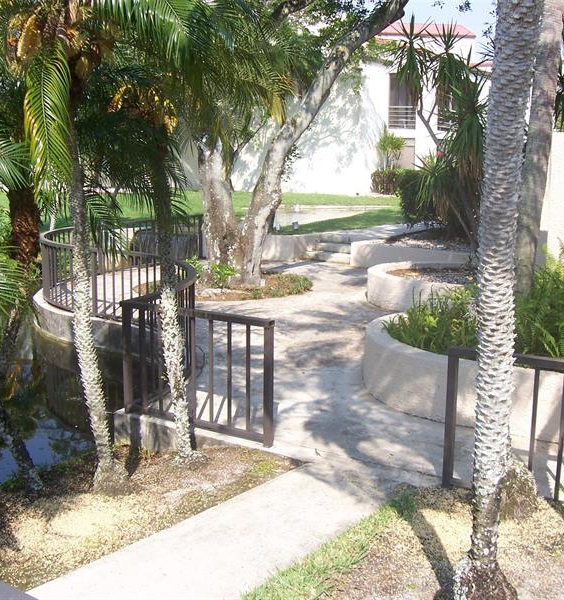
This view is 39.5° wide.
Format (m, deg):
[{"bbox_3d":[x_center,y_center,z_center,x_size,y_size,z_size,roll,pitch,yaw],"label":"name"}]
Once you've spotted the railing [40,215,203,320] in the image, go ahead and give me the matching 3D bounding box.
[{"bbox_3d":[-2.492,-0.669,13.181,2.900,0.940,8.800,1,10,0],"label":"railing"}]

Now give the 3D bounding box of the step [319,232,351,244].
[{"bbox_3d":[1.277,-1.419,18.168,0.800,0.170,0.400,4,10,20],"label":"step"}]

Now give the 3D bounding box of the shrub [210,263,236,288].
[{"bbox_3d":[-0.985,-0.442,13.267,0.440,0.450,0.450,1,10,0],"label":"shrub"}]

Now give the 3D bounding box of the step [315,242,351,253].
[{"bbox_3d":[1.174,-1.169,17.704,0.930,0.160,0.400,5,11,24],"label":"step"}]

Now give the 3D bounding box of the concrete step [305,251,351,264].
[{"bbox_3d":[1.052,-0.943,17.326,1.120,0.170,0.400,6,11,28],"label":"concrete step"}]

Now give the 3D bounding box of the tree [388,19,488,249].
[{"bbox_3d":[3.439,-3.547,16.735,2.300,4.599,2.200,1,10,0],"label":"tree"}]

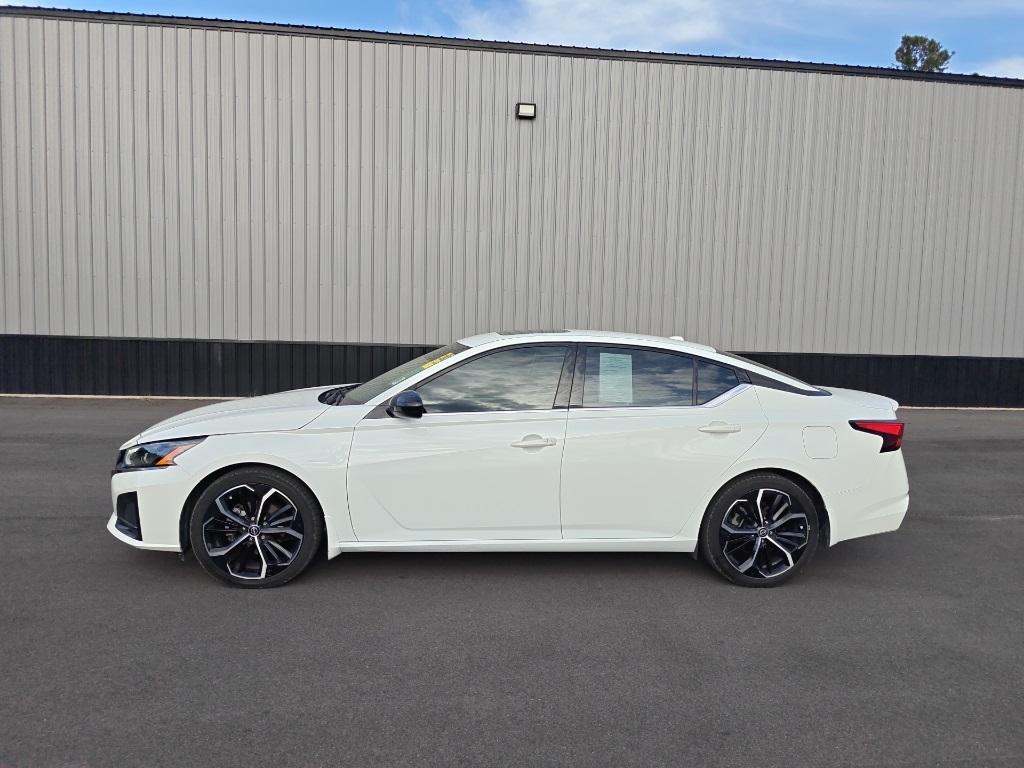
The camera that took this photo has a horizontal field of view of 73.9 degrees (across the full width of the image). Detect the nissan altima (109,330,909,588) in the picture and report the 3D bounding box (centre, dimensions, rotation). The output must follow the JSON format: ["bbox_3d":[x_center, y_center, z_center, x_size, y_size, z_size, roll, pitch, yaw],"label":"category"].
[{"bbox_3d":[0.034,0.352,4.618,4.900,1.440,1.890,1,4,-4],"label":"nissan altima"}]

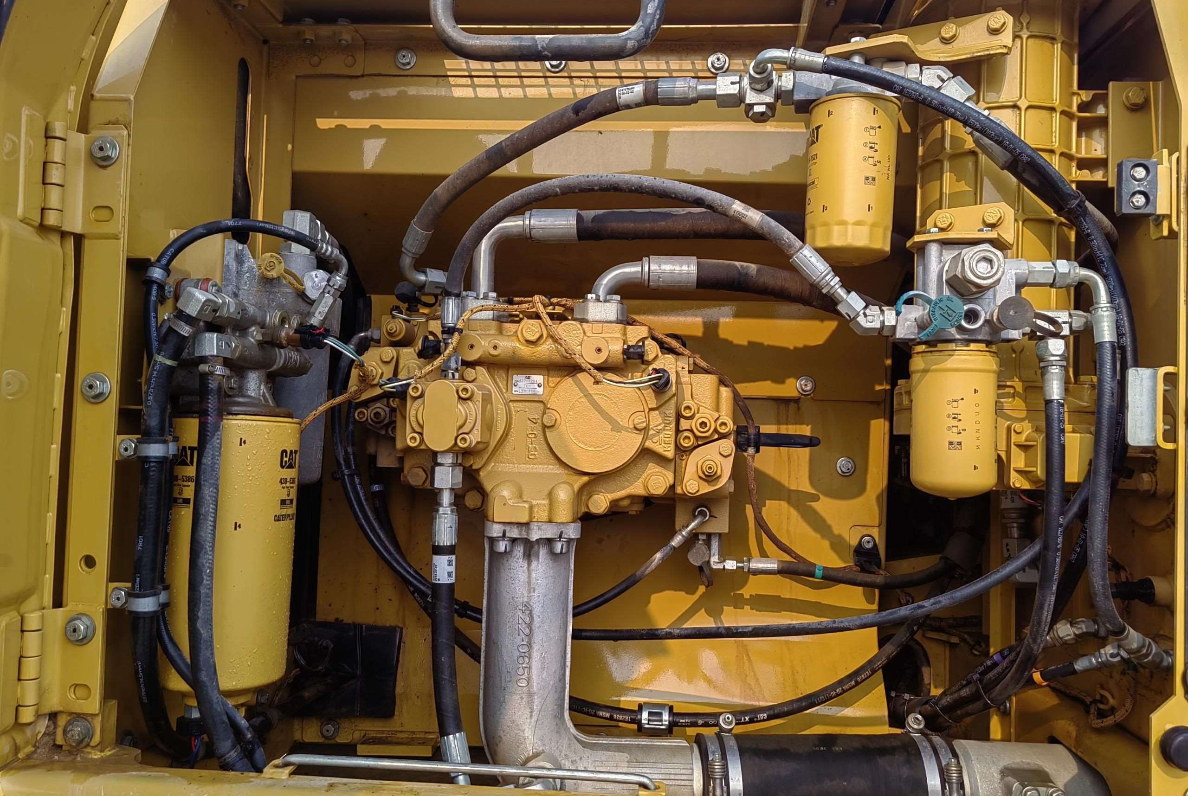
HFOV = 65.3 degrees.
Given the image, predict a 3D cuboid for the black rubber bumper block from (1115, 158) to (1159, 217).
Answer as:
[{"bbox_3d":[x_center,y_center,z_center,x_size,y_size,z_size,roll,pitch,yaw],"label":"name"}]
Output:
[{"bbox_3d":[0.573,-0.222,0.975,0.037,0.057,0.016,1,-2,3],"label":"black rubber bumper block"}]

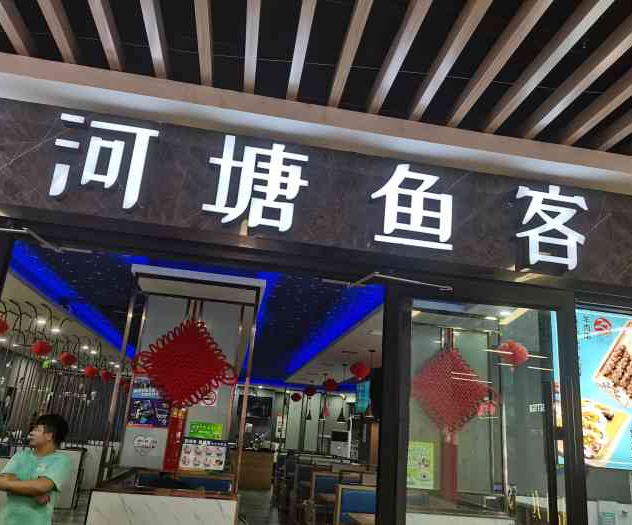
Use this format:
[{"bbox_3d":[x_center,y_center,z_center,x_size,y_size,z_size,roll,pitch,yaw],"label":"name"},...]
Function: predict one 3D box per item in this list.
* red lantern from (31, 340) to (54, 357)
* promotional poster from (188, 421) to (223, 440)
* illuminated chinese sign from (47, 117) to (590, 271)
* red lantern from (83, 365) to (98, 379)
[{"bbox_3d":[-3.483,1.091,6.928,0.280,0.210,0.280,7,-17,-7],"label":"red lantern"},{"bbox_3d":[-1.129,1.734,5.636,0.342,0.153,0.010,7,-17,-7],"label":"promotional poster"},{"bbox_3d":[0.107,-0.348,2.973,2.947,0.500,0.080,7,-17,-7],"label":"illuminated chinese sign"},{"bbox_3d":[-3.908,1.891,9.472,0.280,0.210,0.280,7,-17,-7],"label":"red lantern"}]

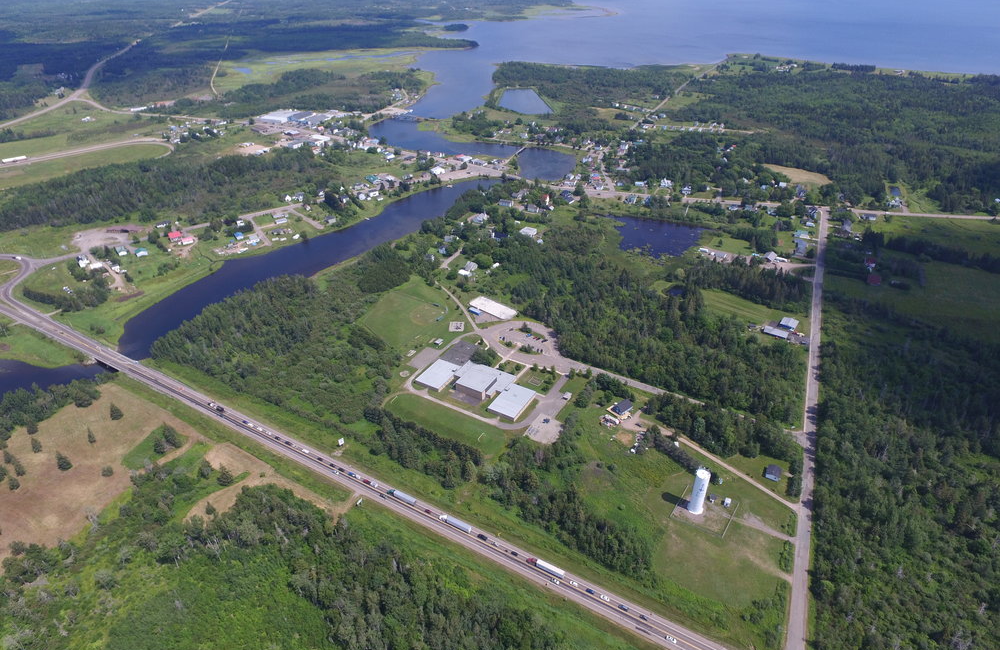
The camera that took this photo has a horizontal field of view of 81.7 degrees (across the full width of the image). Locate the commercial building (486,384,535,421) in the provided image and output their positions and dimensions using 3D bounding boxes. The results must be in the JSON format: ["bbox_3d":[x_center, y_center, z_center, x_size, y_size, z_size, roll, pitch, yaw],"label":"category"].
[{"bbox_3d":[9.680,58.080,436.620,22.020,3.900,34.060,17,37,26],"label":"commercial building"}]

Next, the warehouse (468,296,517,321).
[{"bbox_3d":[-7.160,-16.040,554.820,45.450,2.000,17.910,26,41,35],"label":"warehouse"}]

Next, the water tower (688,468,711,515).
[{"bbox_3d":[119.510,100.060,345.580,8.910,28.500,8.910,-1,33,0],"label":"water tower"}]

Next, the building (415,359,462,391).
[{"bbox_3d":[-48.620,40.300,466.030,22.250,3.600,32.760,17,37,26],"label":"building"}]

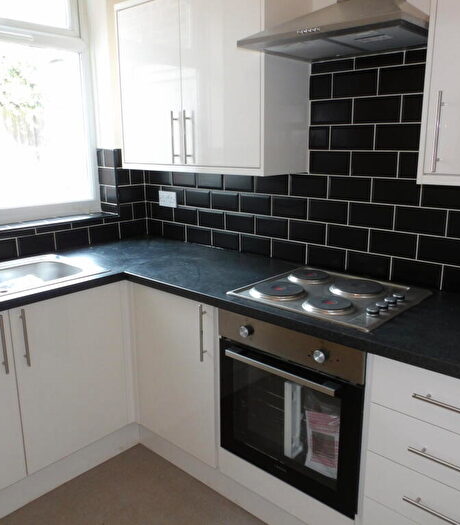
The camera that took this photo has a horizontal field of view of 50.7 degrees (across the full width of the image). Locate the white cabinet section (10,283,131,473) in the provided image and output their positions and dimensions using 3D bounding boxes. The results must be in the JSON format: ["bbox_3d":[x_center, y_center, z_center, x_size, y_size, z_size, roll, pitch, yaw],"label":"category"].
[{"bbox_3d":[-0.855,0.439,2.258,0.550,0.712,0.505,12,19,41],"label":"white cabinet section"}]

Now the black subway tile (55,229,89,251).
[{"bbox_3d":[-0.857,-0.128,2.653,0.009,0.098,0.200,13,19,42],"label":"black subway tile"}]

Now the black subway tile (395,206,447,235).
[{"bbox_3d":[0.727,-0.160,1.855,0.200,0.100,0.009,12,19,41],"label":"black subway tile"}]

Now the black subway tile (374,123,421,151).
[{"bbox_3d":[0.651,-0.476,1.849,0.200,0.100,0.010,12,19,41],"label":"black subway tile"}]

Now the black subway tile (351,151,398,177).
[{"bbox_3d":[0.576,-0.391,1.940,0.200,0.100,0.010,12,19,41],"label":"black subway tile"}]

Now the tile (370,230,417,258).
[{"bbox_3d":[0.654,-0.074,1.947,0.200,0.101,0.010,12,19,41],"label":"tile"}]

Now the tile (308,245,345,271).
[{"bbox_3d":[0.430,-0.022,2.173,0.200,0.098,0.009,12,19,41],"label":"tile"}]

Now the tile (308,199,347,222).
[{"bbox_3d":[0.428,-0.222,2.121,0.200,0.101,0.010,12,19,41],"label":"tile"}]

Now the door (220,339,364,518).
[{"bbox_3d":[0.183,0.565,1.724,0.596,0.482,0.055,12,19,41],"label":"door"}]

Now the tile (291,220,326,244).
[{"bbox_3d":[0.352,-0.137,2.215,0.200,0.100,0.009,12,19,41],"label":"tile"}]

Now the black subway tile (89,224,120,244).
[{"bbox_3d":[-0.714,-0.164,2.781,0.010,0.100,0.200,12,19,41],"label":"black subway tile"}]

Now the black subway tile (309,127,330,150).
[{"bbox_3d":[0.387,-0.531,2.080,0.099,0.101,0.010,12,19,41],"label":"black subway tile"}]

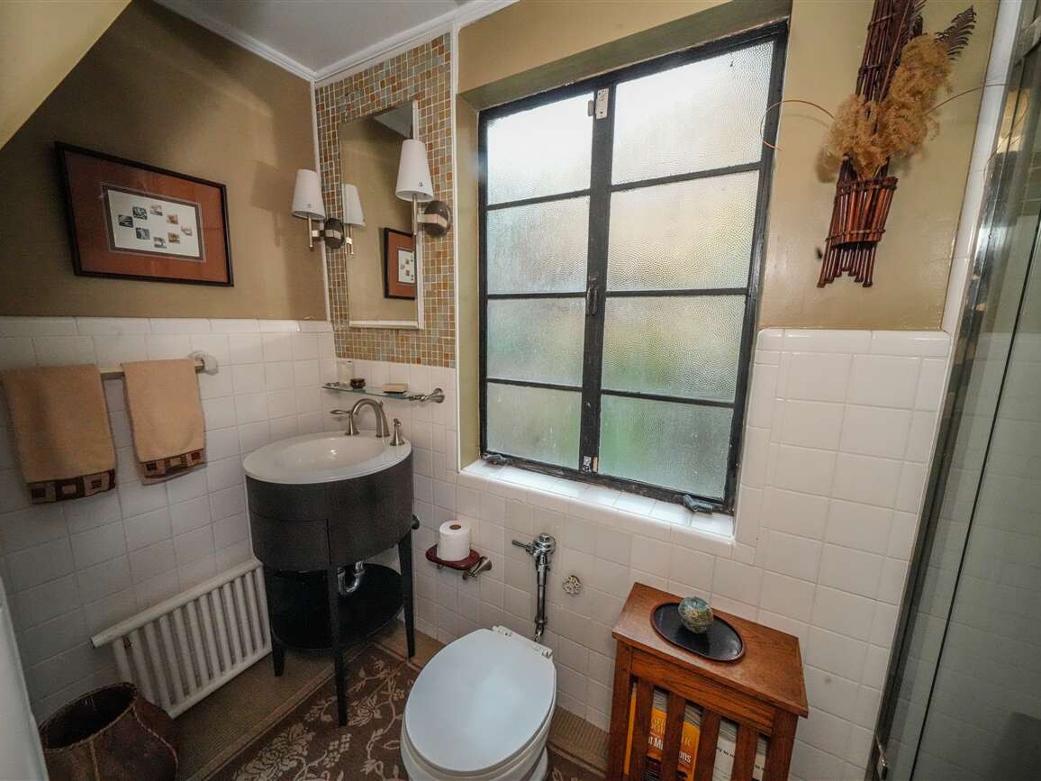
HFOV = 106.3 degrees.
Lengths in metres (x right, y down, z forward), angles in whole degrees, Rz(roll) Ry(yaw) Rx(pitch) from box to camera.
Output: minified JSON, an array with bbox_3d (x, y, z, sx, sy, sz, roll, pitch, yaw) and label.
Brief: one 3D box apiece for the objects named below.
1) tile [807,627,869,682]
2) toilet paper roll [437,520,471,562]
[{"bbox_3d":[0.756,0.630,0.937,0.108,0.108,0.009,6,11,30],"label":"tile"},{"bbox_3d":[-0.236,0.533,1.391,0.109,0.099,0.109,1,9,0],"label":"toilet paper roll"}]

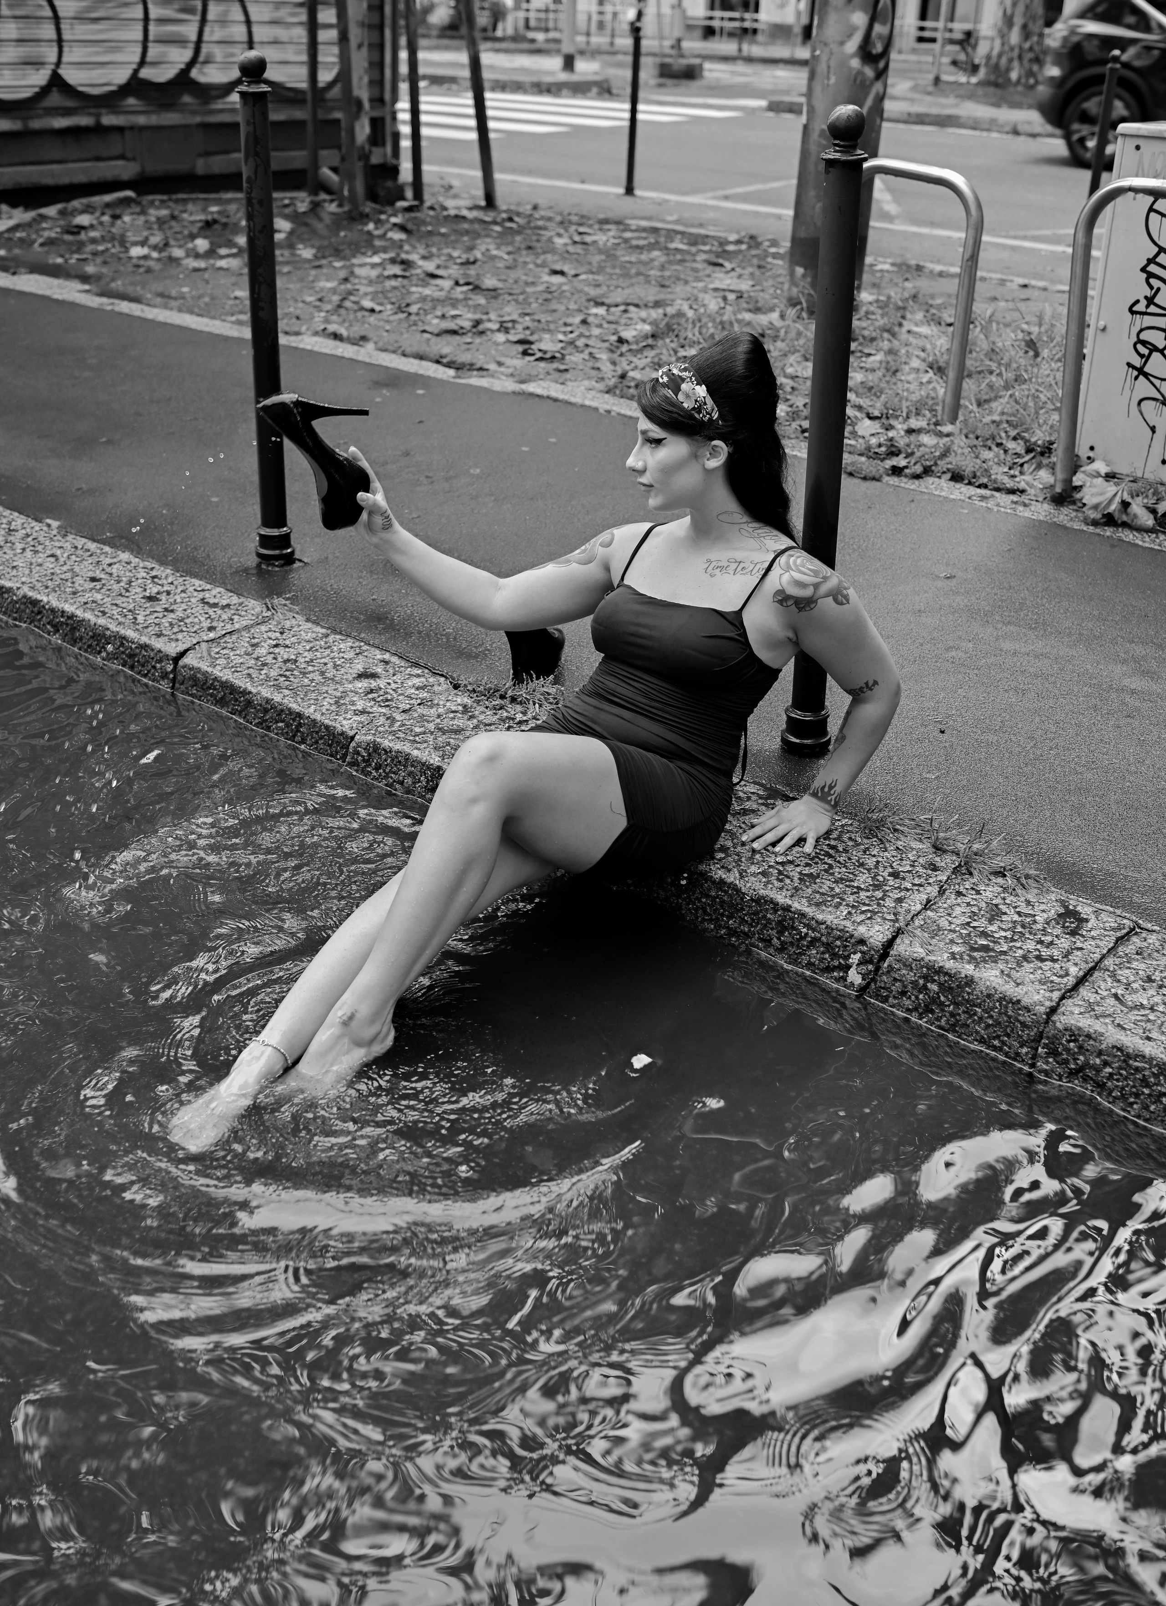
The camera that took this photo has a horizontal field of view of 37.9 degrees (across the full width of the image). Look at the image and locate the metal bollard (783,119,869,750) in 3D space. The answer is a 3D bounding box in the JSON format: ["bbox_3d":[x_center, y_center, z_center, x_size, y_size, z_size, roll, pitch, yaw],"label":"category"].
[{"bbox_3d":[0.415,-0.598,2.918,0.092,1.110,0.092,0,26,0],"label":"metal bollard"}]

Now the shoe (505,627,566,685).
[{"bbox_3d":[-0.109,-0.352,3.476,0.085,0.165,0.205,-9,28,-18],"label":"shoe"}]

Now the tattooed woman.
[{"bbox_3d":[-0.099,-0.133,2.499,0.620,0.970,1.150,21,33,36],"label":"tattooed woman"}]

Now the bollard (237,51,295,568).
[{"bbox_3d":[-0.714,-1.076,3.810,0.092,1.110,0.092,2,26,-1],"label":"bollard"}]

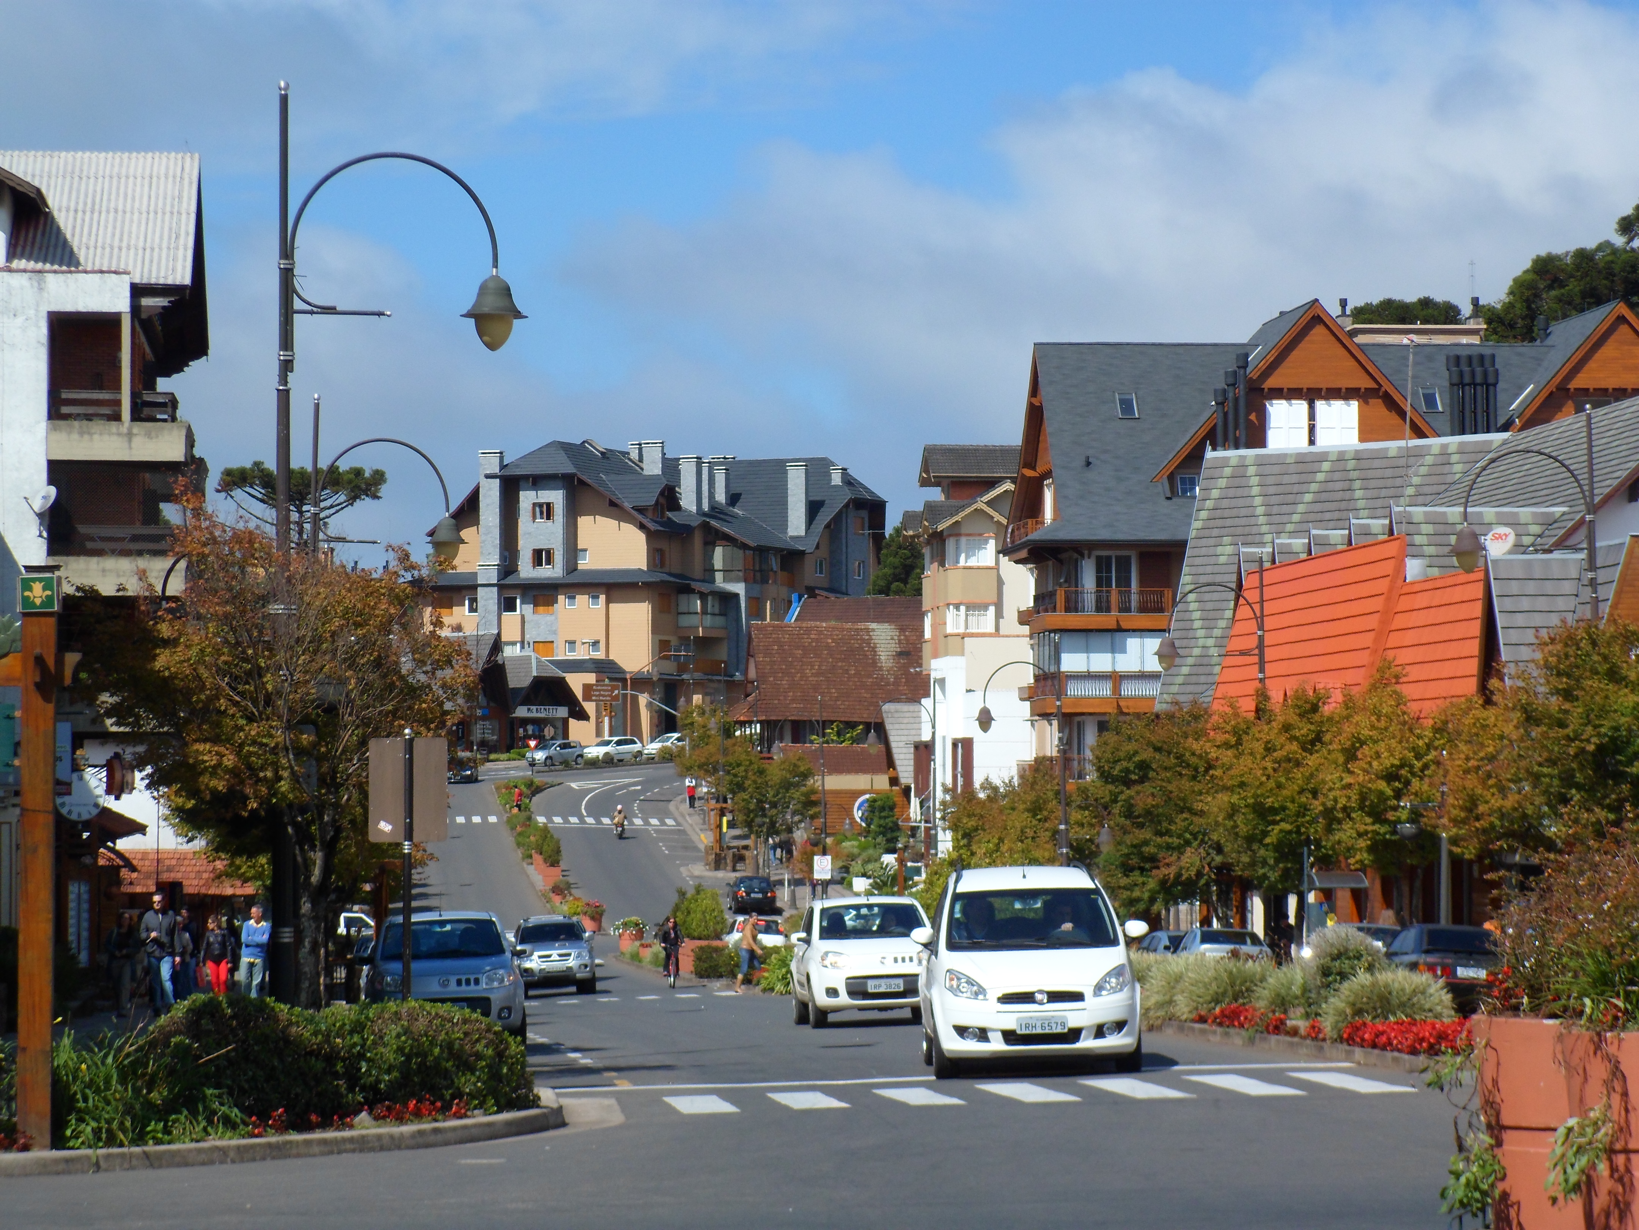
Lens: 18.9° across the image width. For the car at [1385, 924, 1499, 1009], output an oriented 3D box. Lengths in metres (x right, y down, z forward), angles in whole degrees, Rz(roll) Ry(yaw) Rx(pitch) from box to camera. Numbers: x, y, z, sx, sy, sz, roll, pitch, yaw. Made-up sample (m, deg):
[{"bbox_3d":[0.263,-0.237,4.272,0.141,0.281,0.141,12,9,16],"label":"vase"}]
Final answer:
[{"bbox_3d":[8.930,5.070,70.000,1.670,1.360,4.260,0,-3,-2],"label":"car"}]

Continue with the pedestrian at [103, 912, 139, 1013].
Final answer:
[{"bbox_3d":[-10.120,5.070,71.500,0.520,1.550,0.400,0,-3,-3],"label":"pedestrian"}]

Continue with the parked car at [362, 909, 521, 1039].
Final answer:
[{"bbox_3d":[-4.000,3.910,52.700,1.640,1.490,3.770,0,-3,-5],"label":"parked car"}]

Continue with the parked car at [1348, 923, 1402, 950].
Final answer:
[{"bbox_3d":[8.630,5.730,80.000,1.680,1.470,4.000,0,-2,-2],"label":"parked car"}]

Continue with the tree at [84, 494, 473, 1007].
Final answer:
[{"bbox_3d":[-5.550,1.460,50.500,4.000,5.400,3.900,0,-2,0],"label":"tree"}]

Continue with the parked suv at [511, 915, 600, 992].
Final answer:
[{"bbox_3d":[-5.810,7.350,106.500,1.800,1.770,4.600,-3,-3,-6],"label":"parked suv"}]

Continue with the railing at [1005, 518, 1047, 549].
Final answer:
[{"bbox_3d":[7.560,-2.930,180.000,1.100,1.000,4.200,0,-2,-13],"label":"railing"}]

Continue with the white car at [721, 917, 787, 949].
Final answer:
[{"bbox_3d":[-2.160,10.930,166.000,1.700,1.480,3.950,0,-2,-7],"label":"white car"}]

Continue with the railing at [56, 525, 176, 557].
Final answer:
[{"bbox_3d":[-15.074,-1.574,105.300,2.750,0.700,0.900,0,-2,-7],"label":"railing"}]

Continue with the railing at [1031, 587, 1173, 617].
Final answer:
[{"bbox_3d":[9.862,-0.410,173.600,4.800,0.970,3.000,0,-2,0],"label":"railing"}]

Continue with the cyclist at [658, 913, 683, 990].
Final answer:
[{"bbox_3d":[-3.230,7.330,107.300,0.530,1.600,1.720,0,-3,-5],"label":"cyclist"}]

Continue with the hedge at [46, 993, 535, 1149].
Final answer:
[{"bbox_3d":[-3.450,2.900,31.800,2.950,0.870,1.700,1,-3,-14],"label":"hedge"}]

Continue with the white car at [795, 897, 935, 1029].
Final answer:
[{"bbox_3d":[0.604,3.960,56.300,1.680,1.490,3.770,0,-3,-5],"label":"white car"}]

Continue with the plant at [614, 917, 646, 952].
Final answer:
[{"bbox_3d":[-6.140,10.400,160.000,1.150,1.150,1.150,0,-2,0],"label":"plant"}]

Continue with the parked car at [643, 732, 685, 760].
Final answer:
[{"bbox_3d":[-8.870,8.130,302.000,4.100,1.550,1.720,1,-3,-42],"label":"parked car"}]

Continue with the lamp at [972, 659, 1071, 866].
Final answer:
[{"bbox_3d":[4.987,4.861,121.000,2.400,8.400,0.550,0,-2,-3],"label":"lamp"}]

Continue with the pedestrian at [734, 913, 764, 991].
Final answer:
[{"bbox_3d":[-1.500,7.058,103.000,0.600,1.680,0.500,0,-2,0],"label":"pedestrian"}]

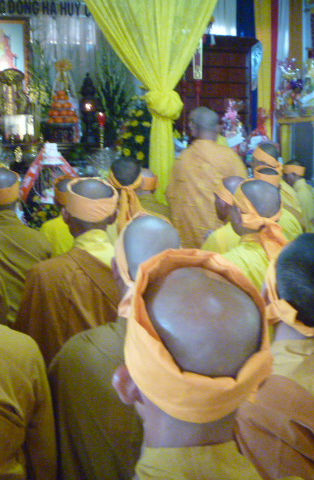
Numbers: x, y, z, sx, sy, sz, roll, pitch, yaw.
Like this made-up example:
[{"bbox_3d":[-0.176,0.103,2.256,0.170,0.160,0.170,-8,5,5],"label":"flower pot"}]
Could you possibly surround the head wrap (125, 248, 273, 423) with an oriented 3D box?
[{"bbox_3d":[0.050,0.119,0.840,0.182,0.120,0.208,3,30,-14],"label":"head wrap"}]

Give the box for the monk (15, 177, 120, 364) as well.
[{"bbox_3d":[-0.223,0.427,2.236,0.500,1.220,0.500,-1,9,-8],"label":"monk"}]

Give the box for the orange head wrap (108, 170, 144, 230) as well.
[{"bbox_3d":[-0.162,-0.208,3.330,0.185,0.320,0.200,-1,9,-5],"label":"orange head wrap"}]

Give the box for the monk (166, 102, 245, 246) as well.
[{"bbox_3d":[0.272,0.026,3.735,0.460,1.560,0.360,-3,9,-18],"label":"monk"}]

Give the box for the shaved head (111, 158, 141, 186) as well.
[{"bbox_3d":[-0.158,-0.329,3.350,0.160,0.200,0.195,-1,9,-5],"label":"shaved head"}]

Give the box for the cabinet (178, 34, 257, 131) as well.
[{"bbox_3d":[0.466,-0.613,5.683,0.750,2.180,0.450,-2,9,-10],"label":"cabinet"}]

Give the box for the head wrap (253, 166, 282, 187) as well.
[{"bbox_3d":[0.692,-0.391,4.050,0.178,0.100,0.200,-1,21,-8],"label":"head wrap"}]

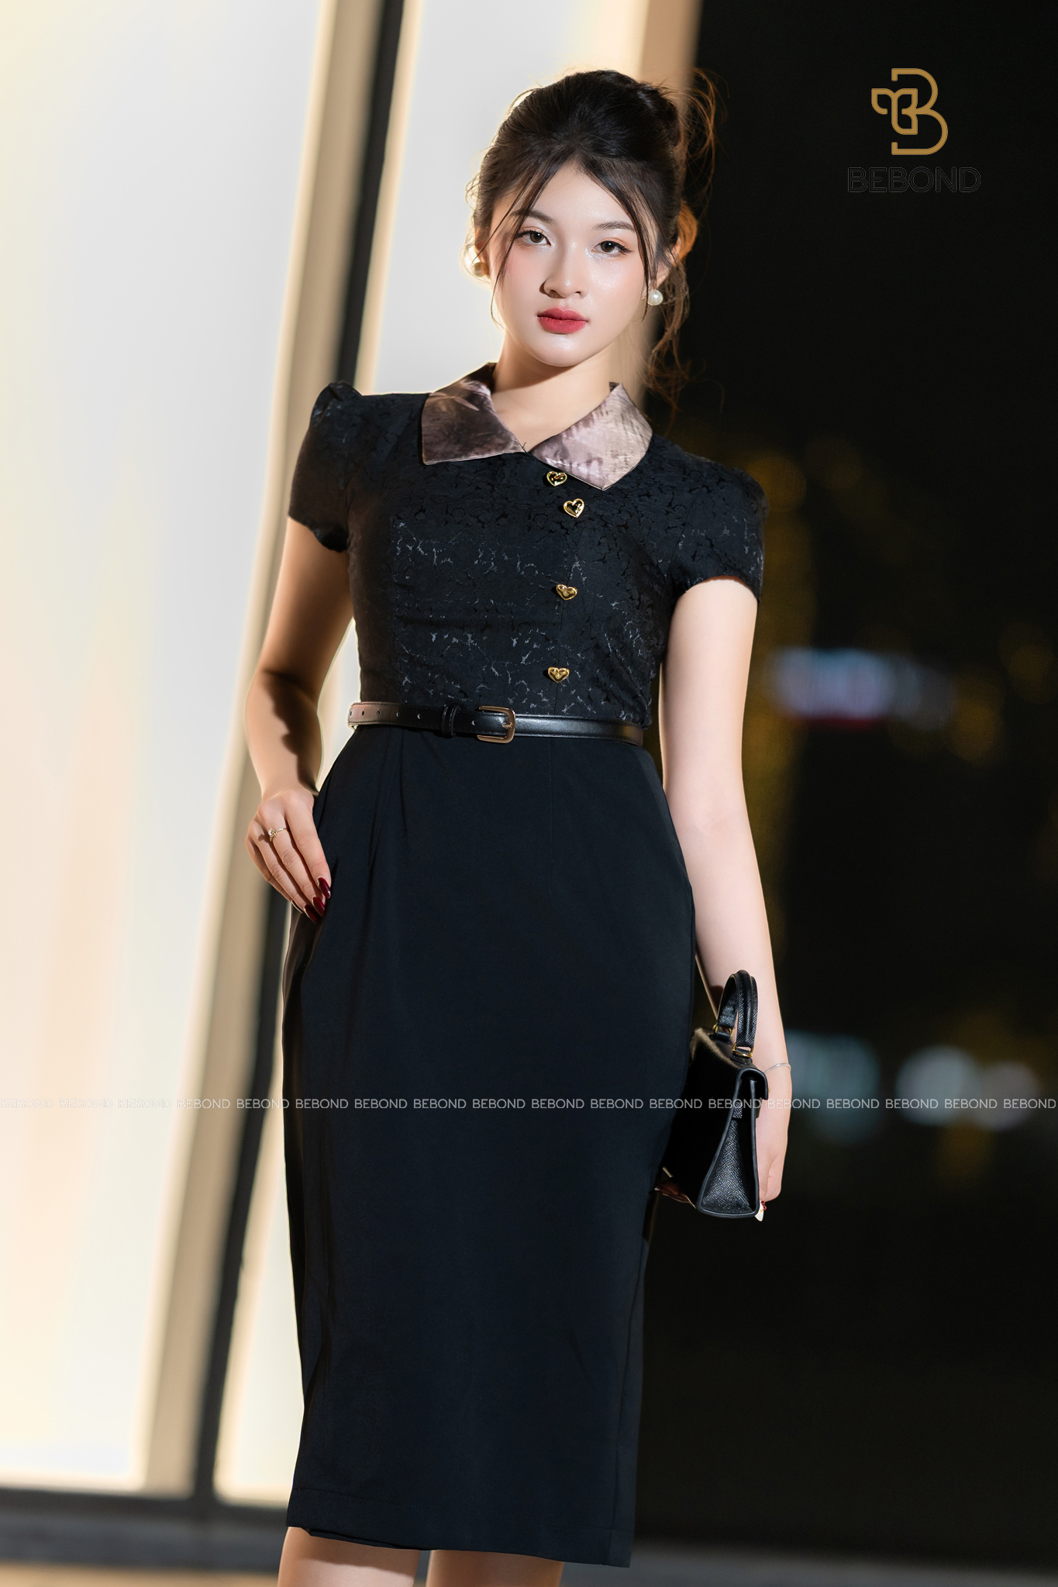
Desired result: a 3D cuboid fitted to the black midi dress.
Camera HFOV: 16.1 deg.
[{"bbox_3d":[-0.033,0.140,3.140,0.405,1.000,0.275,5,-2,8],"label":"black midi dress"}]

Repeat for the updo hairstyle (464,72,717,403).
[{"bbox_3d":[0.050,-0.468,3.120,0.195,0.270,0.235,7,3,9],"label":"updo hairstyle"}]

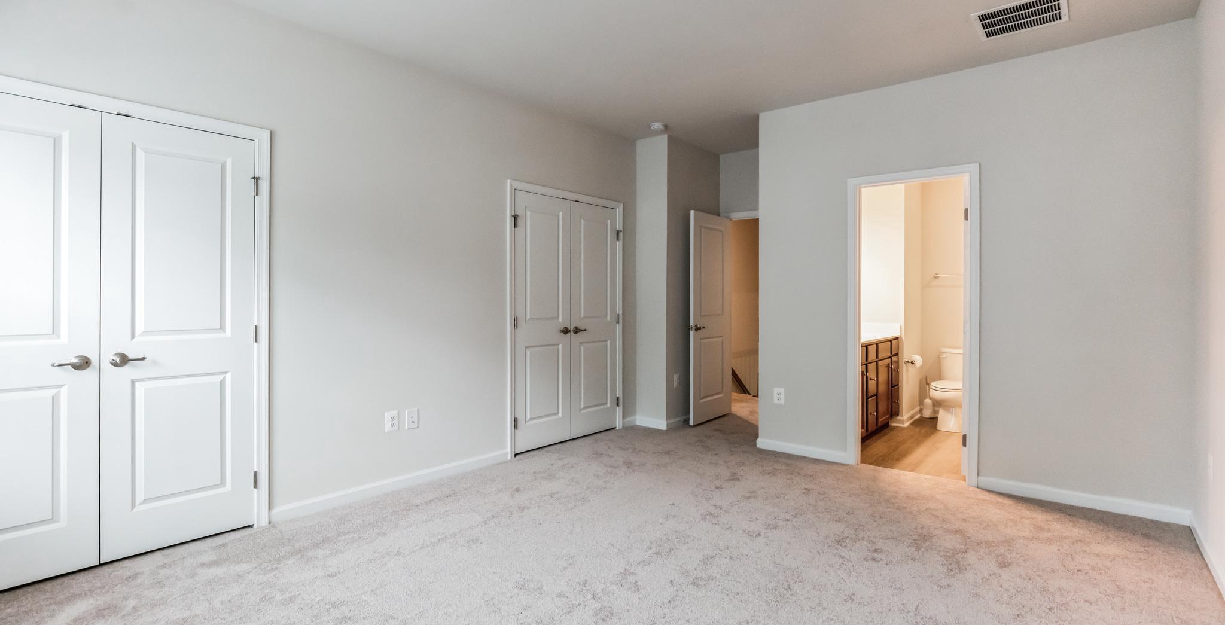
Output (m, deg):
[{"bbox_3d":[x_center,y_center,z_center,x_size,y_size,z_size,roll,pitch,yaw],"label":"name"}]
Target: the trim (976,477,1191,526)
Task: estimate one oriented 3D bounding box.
[{"bbox_3d":[2.748,1.109,3.237,0.956,0.085,0.018,1,1,38],"label":"trim"}]

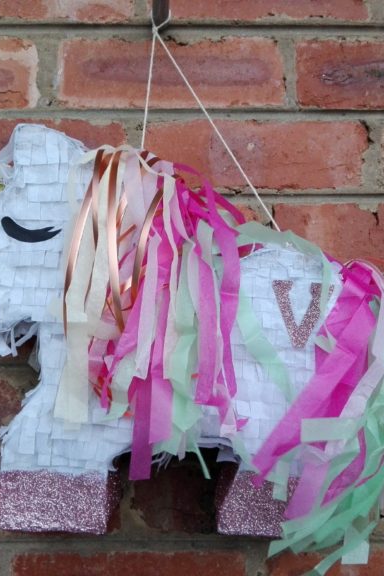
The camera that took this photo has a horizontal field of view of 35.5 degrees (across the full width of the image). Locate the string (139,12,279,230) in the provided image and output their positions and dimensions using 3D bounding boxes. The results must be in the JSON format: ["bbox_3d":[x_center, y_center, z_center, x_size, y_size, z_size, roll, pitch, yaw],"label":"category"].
[{"bbox_3d":[0.015,-0.153,0.540,0.121,0.215,0.035,0,-4,0],"label":"string"}]

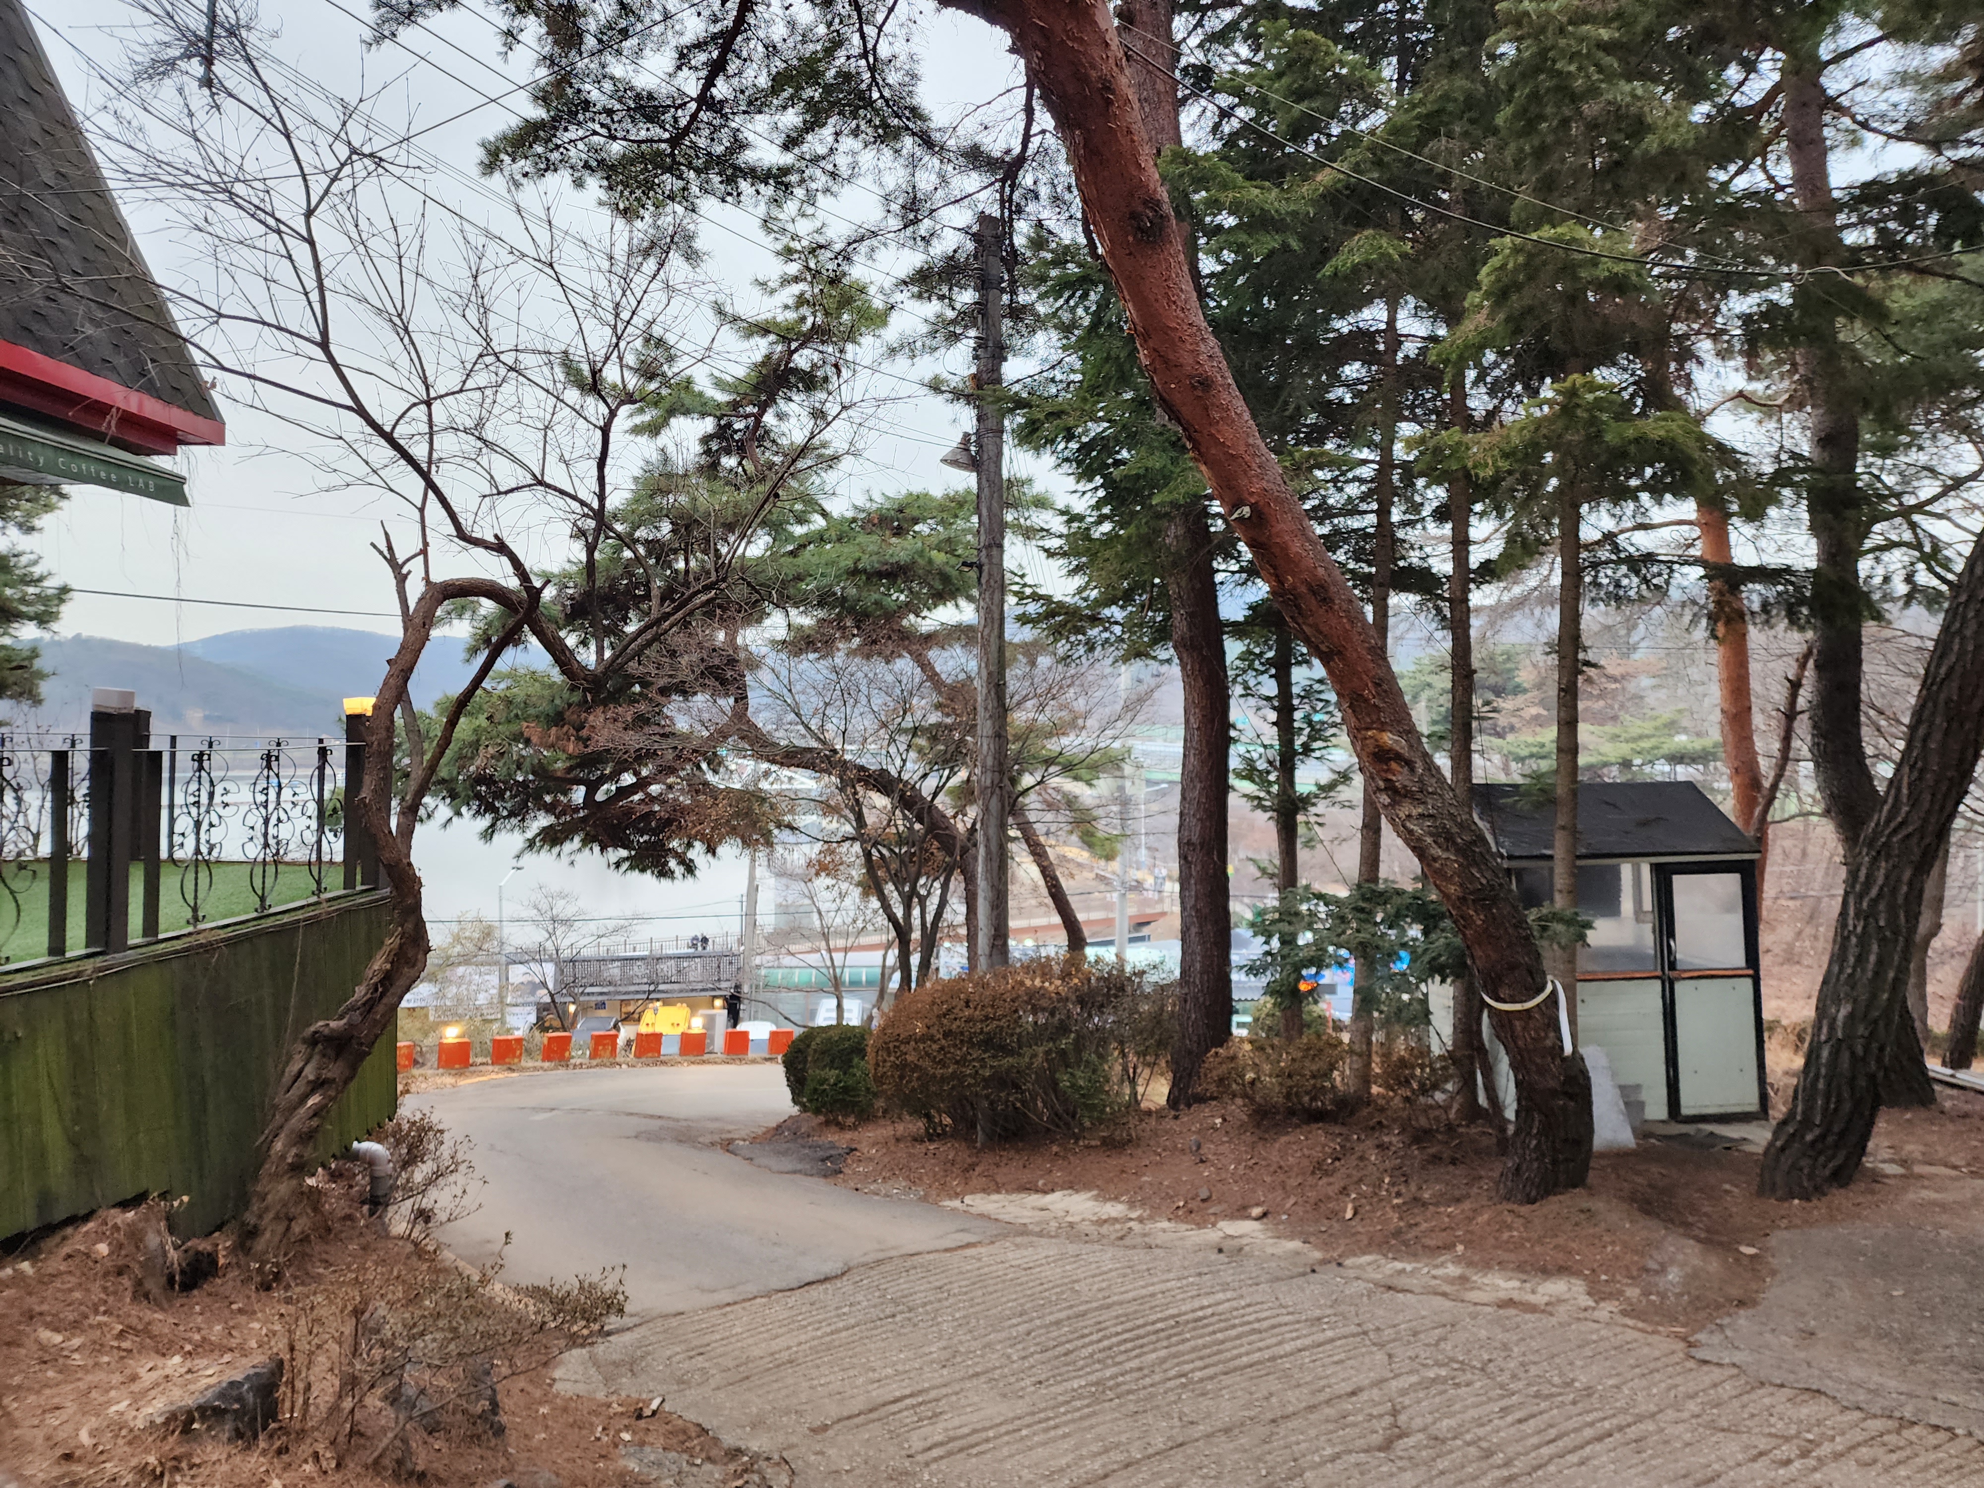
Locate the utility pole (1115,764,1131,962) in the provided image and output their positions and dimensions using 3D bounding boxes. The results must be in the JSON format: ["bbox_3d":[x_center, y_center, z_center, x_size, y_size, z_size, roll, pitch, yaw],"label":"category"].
[{"bbox_3d":[4.000,5.300,40.000,0.340,9.300,0.340,-1,-1,0],"label":"utility pole"}]

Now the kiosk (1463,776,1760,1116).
[{"bbox_3d":[4.480,1.460,9.950,1.800,2.330,1.650,-1,-1,-3],"label":"kiosk"}]

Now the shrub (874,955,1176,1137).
[{"bbox_3d":[0.230,2.360,10.400,2.400,1.300,1.500,-1,-1,0],"label":"shrub"}]

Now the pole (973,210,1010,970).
[{"bbox_3d":[-0.005,-0.500,10.000,0.260,7.050,0.260,-1,-1,0],"label":"pole"}]

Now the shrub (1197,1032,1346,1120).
[{"bbox_3d":[2.150,2.500,10.000,1.100,0.680,0.900,-1,-1,0],"label":"shrub"}]

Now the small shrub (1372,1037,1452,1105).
[{"bbox_3d":[3.260,2.520,10.200,0.620,0.540,0.580,-1,-1,0],"label":"small shrub"}]

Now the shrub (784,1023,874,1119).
[{"bbox_3d":[-1.380,2.900,11.700,0.900,0.800,0.900,-1,-1,0],"label":"shrub"}]

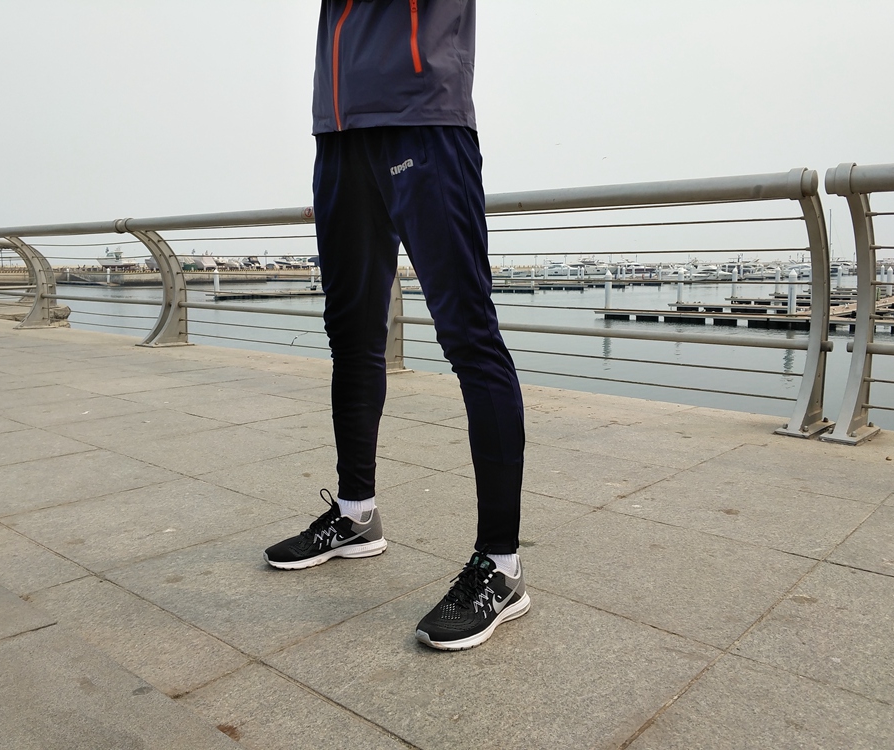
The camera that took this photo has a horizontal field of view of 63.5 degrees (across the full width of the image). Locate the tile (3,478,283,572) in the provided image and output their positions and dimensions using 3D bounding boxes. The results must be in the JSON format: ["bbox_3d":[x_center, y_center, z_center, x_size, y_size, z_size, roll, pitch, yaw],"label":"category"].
[{"bbox_3d":[-0.867,0.428,2.111,0.605,0.030,0.600,8,11,41],"label":"tile"}]

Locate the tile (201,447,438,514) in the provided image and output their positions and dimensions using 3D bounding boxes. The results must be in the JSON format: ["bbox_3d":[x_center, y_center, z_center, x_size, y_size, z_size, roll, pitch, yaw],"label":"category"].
[{"bbox_3d":[-0.451,0.369,2.557,0.600,0.030,0.600,8,12,40],"label":"tile"}]

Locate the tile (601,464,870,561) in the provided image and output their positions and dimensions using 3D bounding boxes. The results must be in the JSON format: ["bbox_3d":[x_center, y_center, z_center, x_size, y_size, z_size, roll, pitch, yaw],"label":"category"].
[{"bbox_3d":[0.906,0.419,2.233,0.605,0.030,0.605,8,12,40],"label":"tile"}]

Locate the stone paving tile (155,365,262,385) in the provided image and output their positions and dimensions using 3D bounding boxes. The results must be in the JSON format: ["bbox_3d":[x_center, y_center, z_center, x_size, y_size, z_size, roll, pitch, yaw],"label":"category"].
[{"bbox_3d":[-1.554,0.010,4.871,0.605,0.030,0.540,8,11,41],"label":"stone paving tile"}]

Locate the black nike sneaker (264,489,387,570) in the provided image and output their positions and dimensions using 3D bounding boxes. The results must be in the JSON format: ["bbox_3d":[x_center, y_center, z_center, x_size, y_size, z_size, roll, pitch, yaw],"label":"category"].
[{"bbox_3d":[-0.303,0.404,1.808,0.300,0.130,0.110,-2,9,-11],"label":"black nike sneaker"}]

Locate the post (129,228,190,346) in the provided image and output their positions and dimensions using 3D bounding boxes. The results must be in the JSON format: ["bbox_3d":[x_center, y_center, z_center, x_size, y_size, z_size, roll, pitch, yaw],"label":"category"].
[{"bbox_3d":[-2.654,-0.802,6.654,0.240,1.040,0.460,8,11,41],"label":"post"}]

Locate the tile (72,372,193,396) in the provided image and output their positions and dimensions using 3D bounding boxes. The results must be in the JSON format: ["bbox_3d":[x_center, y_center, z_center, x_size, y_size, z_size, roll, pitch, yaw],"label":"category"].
[{"bbox_3d":[-1.965,0.072,4.483,0.590,0.030,0.590,8,12,40],"label":"tile"}]

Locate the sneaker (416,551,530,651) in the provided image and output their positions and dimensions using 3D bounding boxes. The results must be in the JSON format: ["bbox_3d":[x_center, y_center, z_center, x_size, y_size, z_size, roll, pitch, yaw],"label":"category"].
[{"bbox_3d":[0.057,0.452,1.463,0.295,0.120,0.110,-7,11,-38],"label":"sneaker"}]

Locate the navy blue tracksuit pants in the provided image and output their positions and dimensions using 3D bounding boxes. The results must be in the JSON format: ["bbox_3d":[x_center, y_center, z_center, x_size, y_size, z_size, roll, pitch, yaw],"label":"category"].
[{"bbox_3d":[-0.075,-0.086,1.595,0.300,0.930,0.520,-6,10,-33],"label":"navy blue tracksuit pants"}]

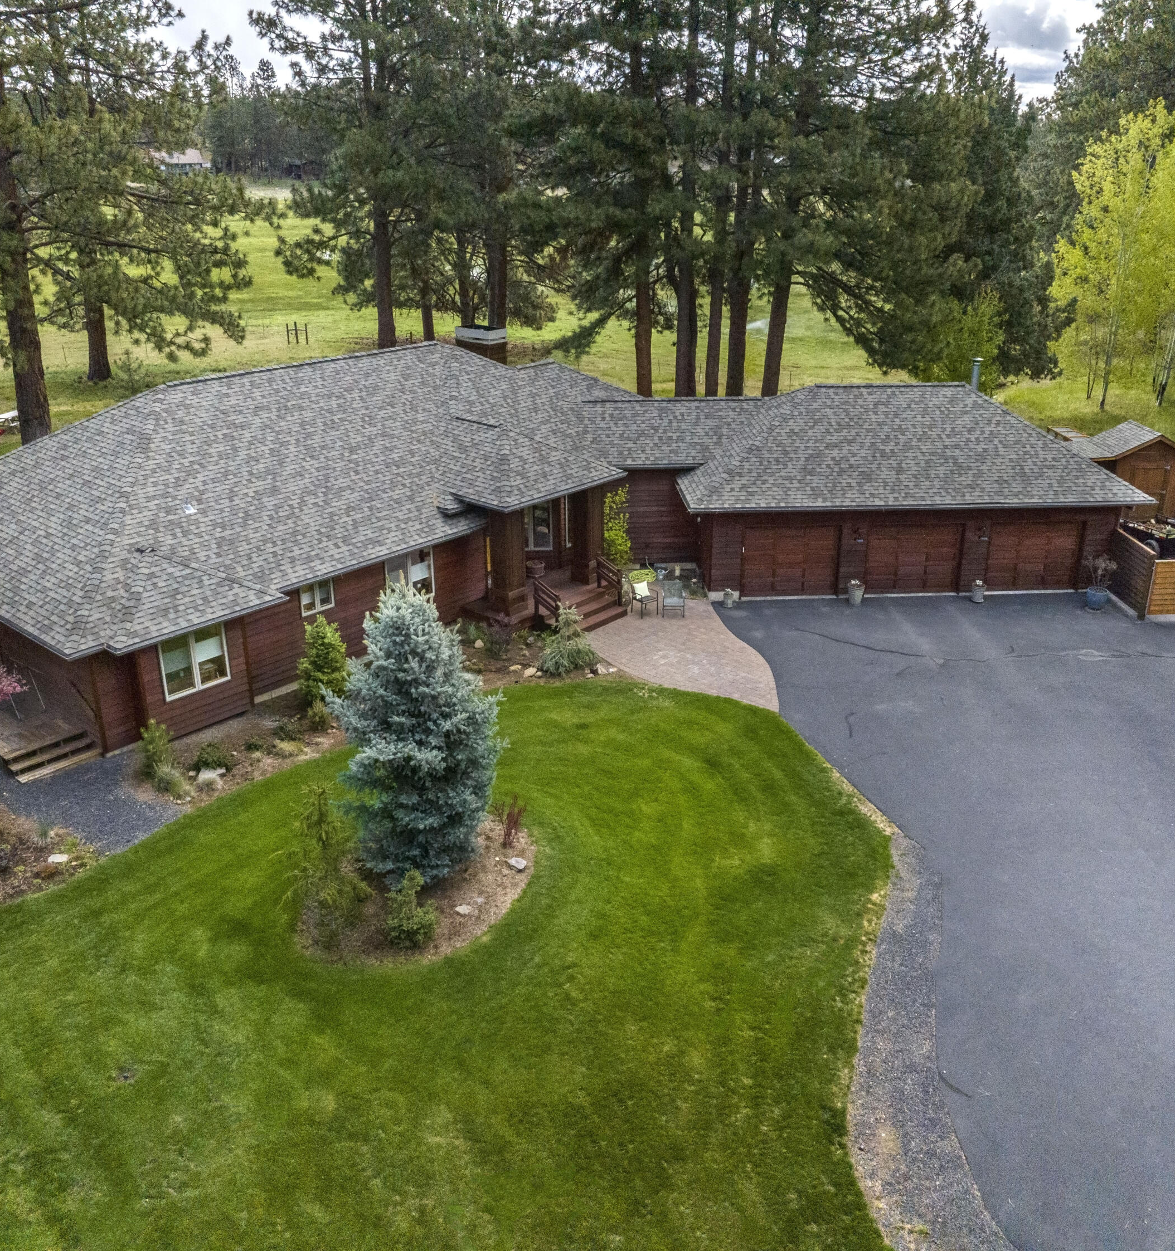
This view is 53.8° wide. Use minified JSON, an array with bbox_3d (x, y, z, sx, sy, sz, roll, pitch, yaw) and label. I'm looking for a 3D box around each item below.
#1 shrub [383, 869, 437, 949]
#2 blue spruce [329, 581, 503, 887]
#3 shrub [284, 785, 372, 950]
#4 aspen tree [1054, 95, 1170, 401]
[{"bbox_3d":[-2.884,4.521,18.600,0.870,1.200,0.870,0,23,0],"label":"shrub"},{"bbox_3d":[-3.018,1.720,20.200,3.050,5.200,3.050,0,23,0],"label":"blue spruce"},{"bbox_3d":[-4.158,3.788,18.300,1.400,2.750,1.400,0,23,0],"label":"shrub"},{"bbox_3d":[24.159,-16.745,53.500,5.000,13.300,5.000,0,23,0],"label":"aspen tree"}]

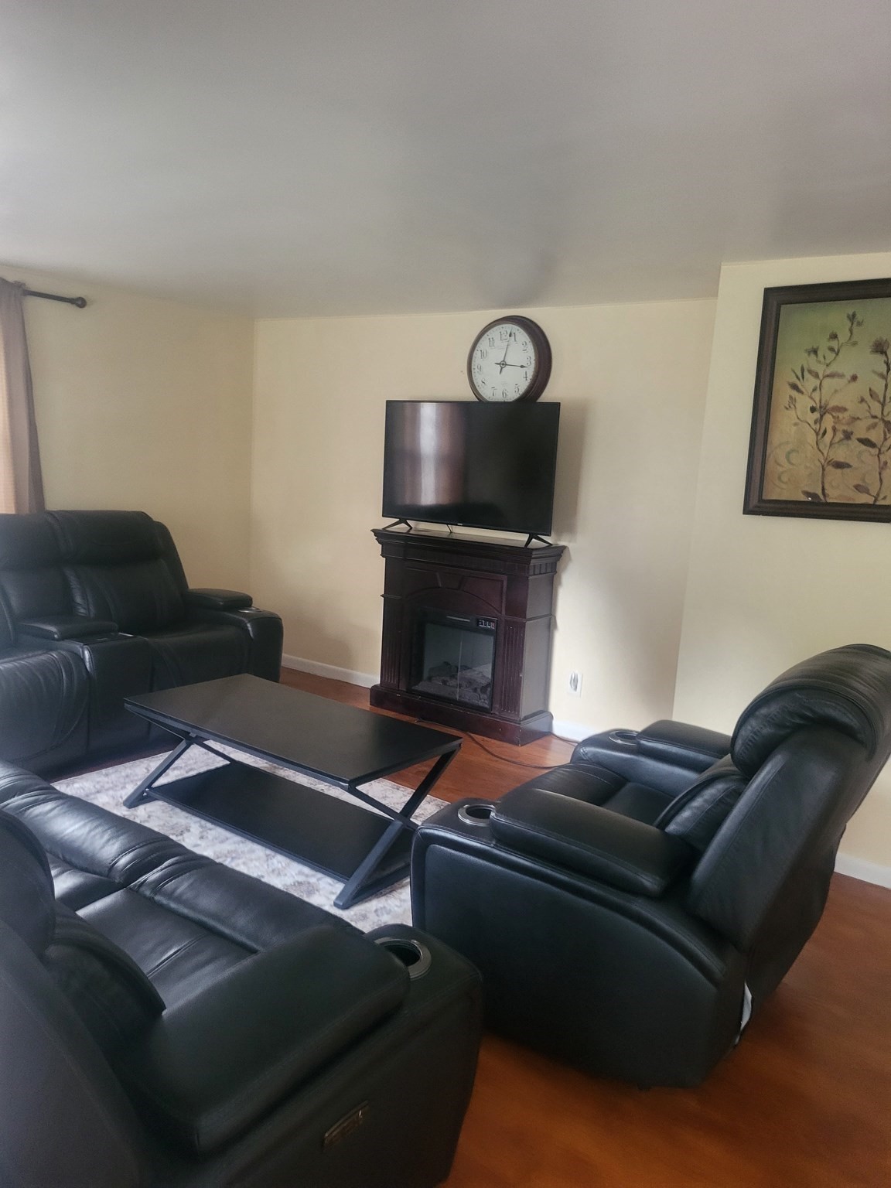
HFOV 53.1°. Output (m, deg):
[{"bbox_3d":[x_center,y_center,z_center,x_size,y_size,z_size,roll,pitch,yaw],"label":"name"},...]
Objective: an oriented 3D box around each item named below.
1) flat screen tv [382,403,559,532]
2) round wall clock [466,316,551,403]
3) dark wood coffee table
[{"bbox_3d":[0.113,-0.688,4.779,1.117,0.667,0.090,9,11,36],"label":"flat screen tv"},{"bbox_3d":[0.333,-1.222,4.735,0.485,0.485,0.080,9,11,33],"label":"round wall clock"},{"bbox_3d":[-0.618,0.692,3.469,1.252,0.437,0.603,10,11,37],"label":"dark wood coffee table"}]

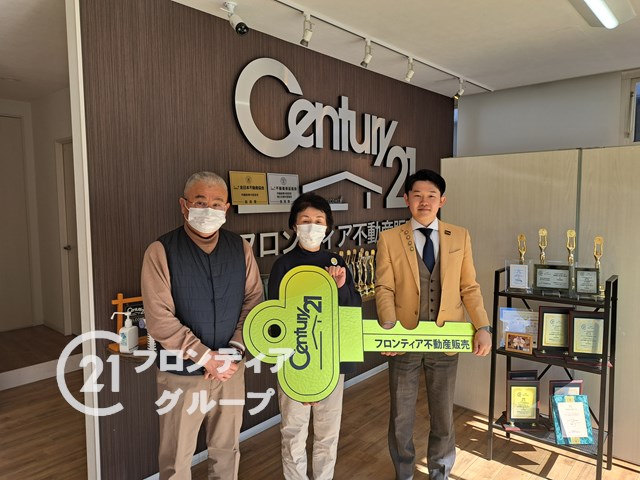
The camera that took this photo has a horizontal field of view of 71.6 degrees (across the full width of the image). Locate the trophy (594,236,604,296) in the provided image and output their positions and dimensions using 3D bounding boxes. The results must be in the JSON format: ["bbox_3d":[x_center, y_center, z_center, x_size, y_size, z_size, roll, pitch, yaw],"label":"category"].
[{"bbox_3d":[1.546,0.145,2.452,0.075,0.340,0.075,3,6,33],"label":"trophy"}]

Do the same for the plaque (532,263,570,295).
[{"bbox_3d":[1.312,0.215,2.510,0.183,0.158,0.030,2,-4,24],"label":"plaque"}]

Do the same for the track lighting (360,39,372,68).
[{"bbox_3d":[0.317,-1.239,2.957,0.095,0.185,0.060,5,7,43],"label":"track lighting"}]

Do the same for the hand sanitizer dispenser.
[{"bbox_3d":[-0.949,0.448,2.156,0.065,0.190,0.138,2,5,29],"label":"hand sanitizer dispenser"}]

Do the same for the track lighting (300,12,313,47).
[{"bbox_3d":[-0.075,-1.199,2.530,0.090,0.185,0.060,5,7,43],"label":"track lighting"}]

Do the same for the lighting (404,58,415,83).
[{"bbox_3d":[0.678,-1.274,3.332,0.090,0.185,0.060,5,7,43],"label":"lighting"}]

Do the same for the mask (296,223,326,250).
[{"bbox_3d":[-0.037,-0.015,1.940,0.133,0.118,0.075,3,5,2],"label":"mask"}]

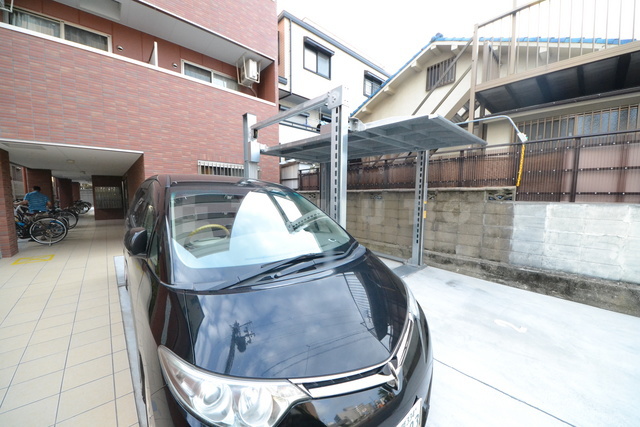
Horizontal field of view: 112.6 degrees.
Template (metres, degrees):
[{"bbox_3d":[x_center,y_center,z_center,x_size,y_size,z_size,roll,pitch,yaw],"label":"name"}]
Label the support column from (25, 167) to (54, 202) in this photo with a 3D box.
[{"bbox_3d":[-11.591,-0.660,8.894,0.609,2.349,0.609,6,8,44],"label":"support column"}]

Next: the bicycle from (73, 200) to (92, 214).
[{"bbox_3d":[-15.197,-0.417,13.111,1.720,1.020,0.580,-1,6,-8],"label":"bicycle"}]

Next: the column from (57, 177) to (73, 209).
[{"bbox_3d":[-18.207,-1.332,15.365,0.609,2.349,0.609,6,8,44],"label":"column"}]

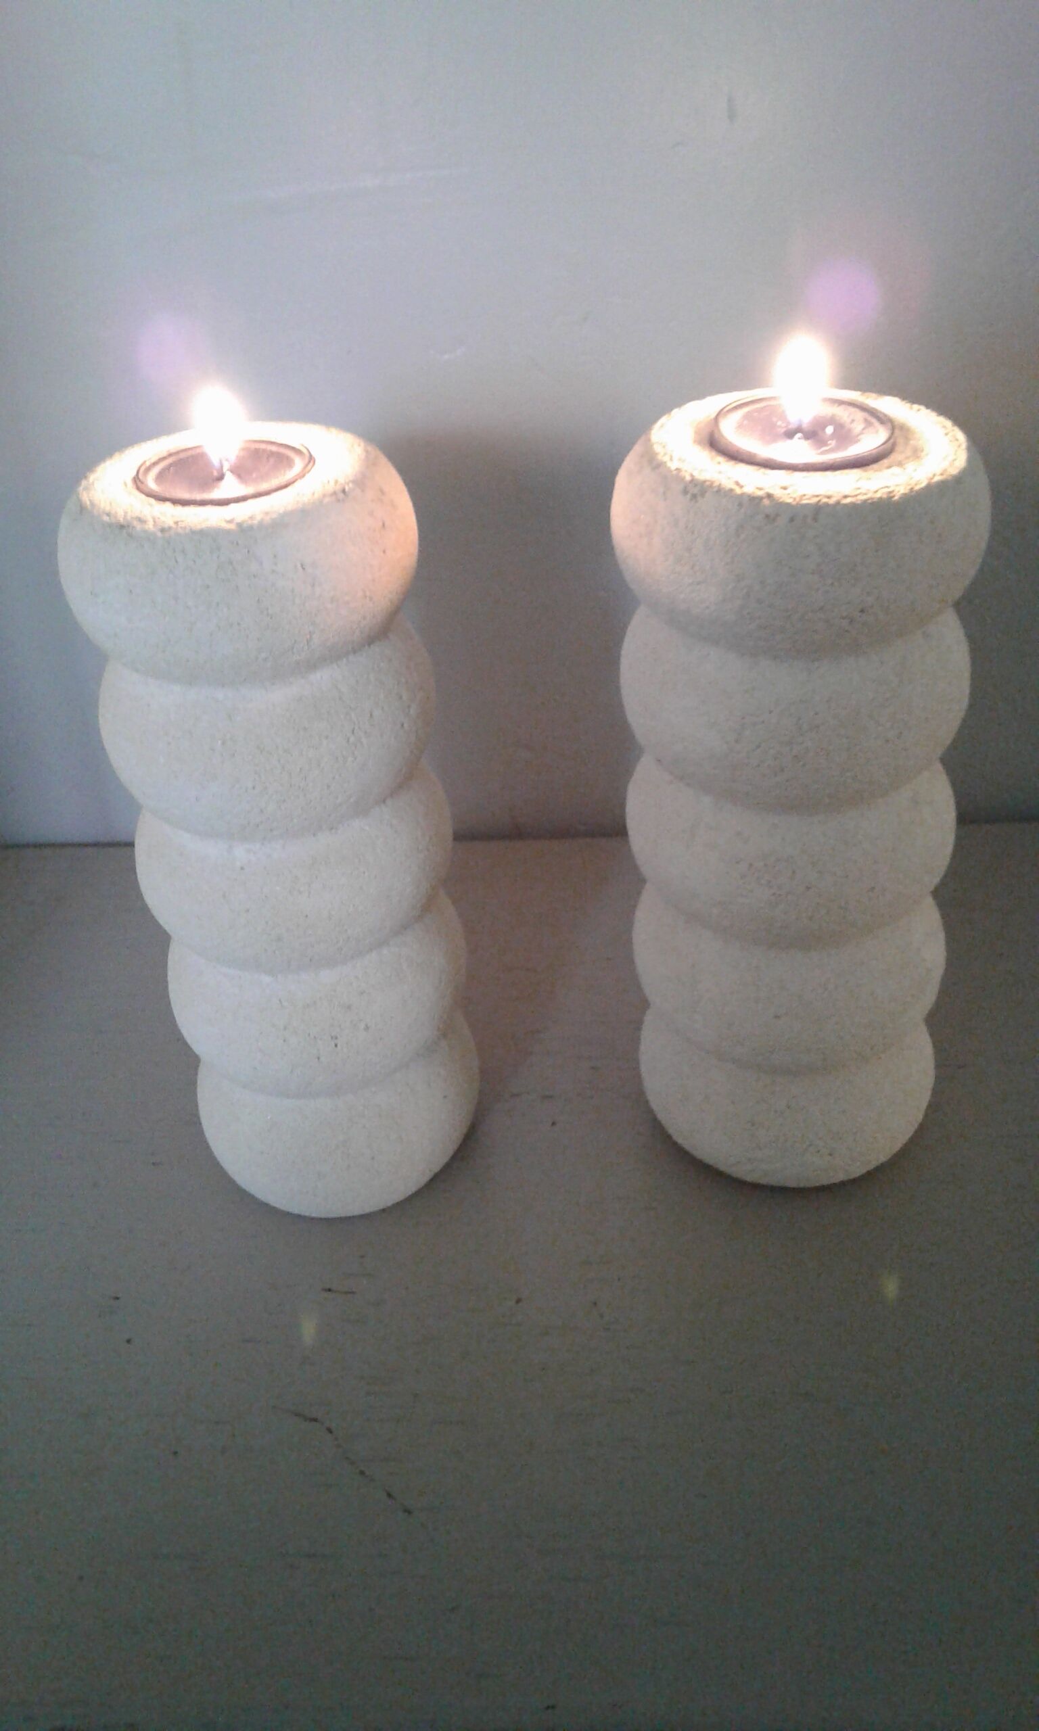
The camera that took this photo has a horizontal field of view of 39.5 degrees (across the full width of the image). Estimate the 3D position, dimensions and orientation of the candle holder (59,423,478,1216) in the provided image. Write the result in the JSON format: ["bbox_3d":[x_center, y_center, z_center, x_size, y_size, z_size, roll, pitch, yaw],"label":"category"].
[{"bbox_3d":[-0.057,-0.006,0.367,0.079,0.194,0.079,-5,32,0],"label":"candle holder"}]

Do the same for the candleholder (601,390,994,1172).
[{"bbox_3d":[0.068,-0.015,0.366,0.082,0.193,0.082,-5,32,0],"label":"candleholder"}]

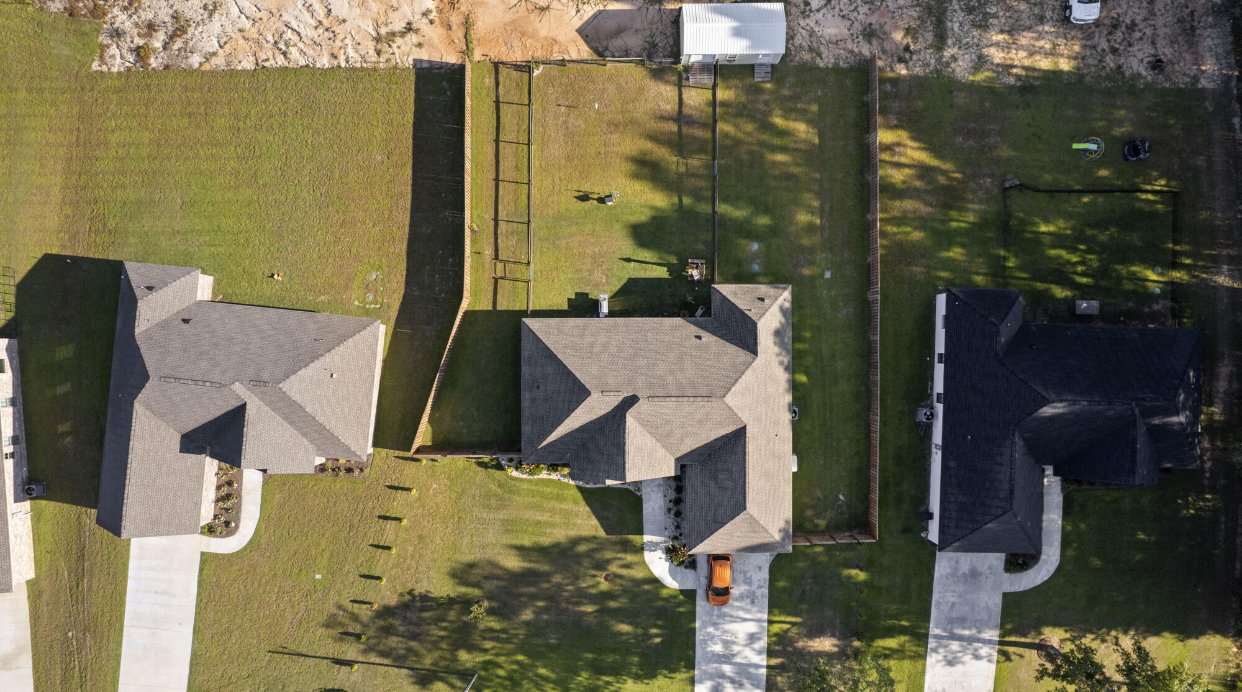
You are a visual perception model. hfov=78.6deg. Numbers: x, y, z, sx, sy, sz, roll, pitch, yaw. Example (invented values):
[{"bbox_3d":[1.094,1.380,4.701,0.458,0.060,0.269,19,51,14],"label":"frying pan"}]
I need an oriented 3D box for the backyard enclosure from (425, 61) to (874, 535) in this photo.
[{"bbox_3d":[1.933,-3.469,55.509,33.500,2.000,35.200,0,90,0],"label":"backyard enclosure"}]

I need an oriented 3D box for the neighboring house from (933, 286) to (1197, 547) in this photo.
[{"bbox_3d":[31.947,5.333,53.279,18.600,6.400,18.800,1,90,0],"label":"neighboring house"}]

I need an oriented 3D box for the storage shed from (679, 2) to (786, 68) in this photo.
[{"bbox_3d":[8.250,-23.150,56.400,7.450,3.300,3.650,0,90,1],"label":"storage shed"}]

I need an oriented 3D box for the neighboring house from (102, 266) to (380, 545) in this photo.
[{"bbox_3d":[-26.932,4.292,53.279,18.700,6.400,18.700,6,90,0],"label":"neighboring house"}]

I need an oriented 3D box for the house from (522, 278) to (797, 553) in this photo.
[{"bbox_3d":[2.597,5.194,53.279,19.200,6.400,19.000,0,90,0],"label":"house"}]

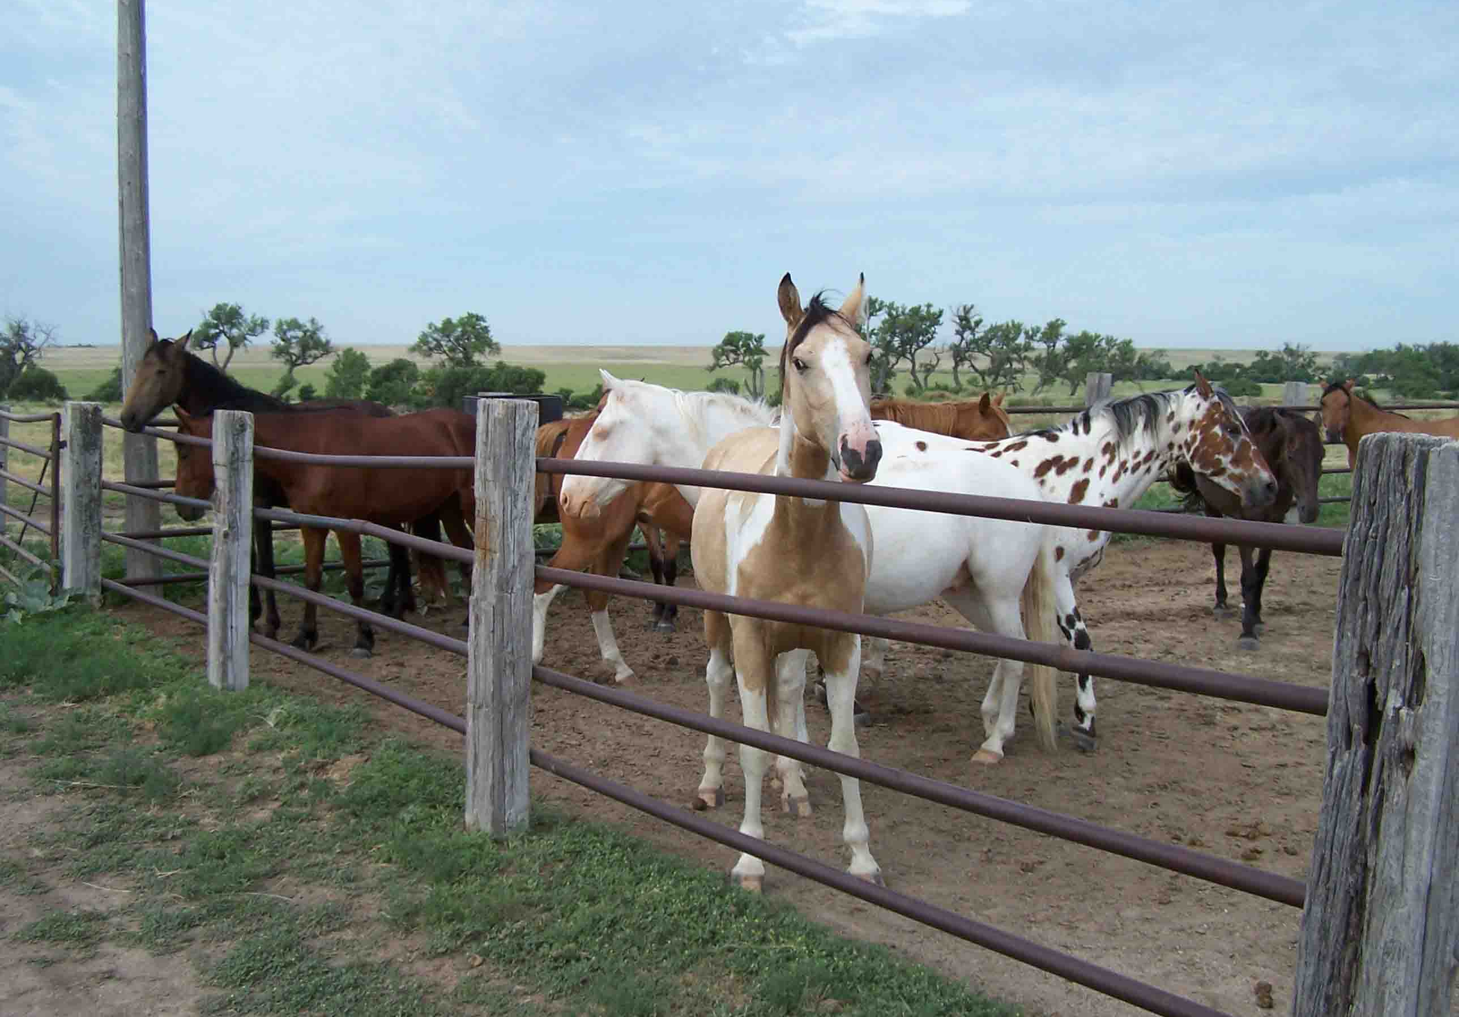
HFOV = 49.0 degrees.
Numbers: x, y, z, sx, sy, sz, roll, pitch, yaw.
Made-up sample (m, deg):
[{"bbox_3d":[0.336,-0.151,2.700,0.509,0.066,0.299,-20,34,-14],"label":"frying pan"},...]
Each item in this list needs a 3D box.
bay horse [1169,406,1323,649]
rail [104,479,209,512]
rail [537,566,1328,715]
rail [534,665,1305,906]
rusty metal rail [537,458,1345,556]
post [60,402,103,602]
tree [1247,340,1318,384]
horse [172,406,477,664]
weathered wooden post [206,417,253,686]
[{"bbox_3d":[3.414,0.044,10.714,0.580,1.500,2.000,1,6,3],"label":"bay horse"},{"bbox_3d":[-3.698,-0.096,10.225,0.058,0.058,3.000,-2,4,-32],"label":"rail"},{"bbox_3d":[0.323,0.341,4.779,0.058,0.058,3.099,-5,7,-42],"label":"rail"},{"bbox_3d":[0.289,0.740,4.779,0.058,0.058,3.078,-5,8,-41],"label":"rail"},{"bbox_3d":[0.342,-0.042,4.779,0.058,0.058,3.129,-5,8,-42],"label":"rusty metal rail"},{"bbox_3d":[-4.672,-0.032,11.528,0.235,1.451,0.235,-3,7,-37],"label":"post"},{"bbox_3d":[34.624,-9.145,100.000,4.555,2.562,4.099,0,6,0],"label":"tree"},{"bbox_3d":[-2.287,0.101,9.363,2.000,1.440,0.580,-2,6,-22],"label":"horse"},{"bbox_3d":[-2.760,0.239,8.823,0.180,1.563,0.230,-3,7,-37],"label":"weathered wooden post"}]

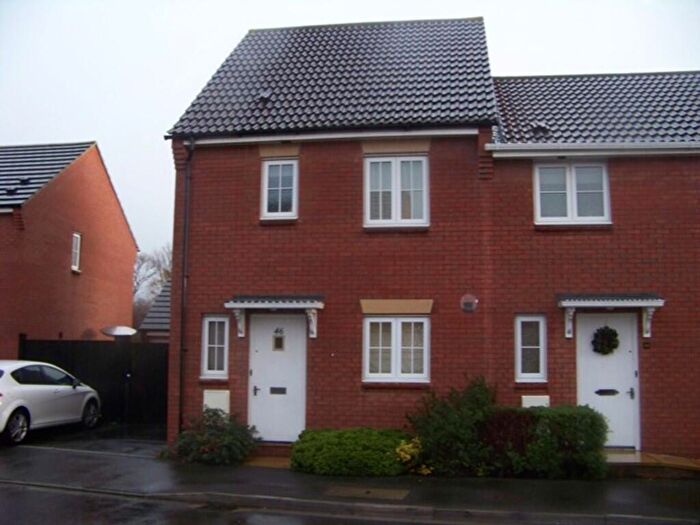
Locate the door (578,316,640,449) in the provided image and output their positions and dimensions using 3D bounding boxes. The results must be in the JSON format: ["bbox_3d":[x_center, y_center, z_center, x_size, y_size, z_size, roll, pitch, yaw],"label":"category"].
[{"bbox_3d":[3.824,1.757,10.770,0.960,2.054,0.090,-1,-7,9],"label":"door"}]

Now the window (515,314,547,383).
[{"bbox_3d":[2.724,1.312,10.962,0.483,0.998,0.110,-1,-7,9],"label":"window"}]

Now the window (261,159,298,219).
[{"bbox_3d":[-1.150,-1.188,11.914,0.619,0.996,0.110,-1,-7,9],"label":"window"}]

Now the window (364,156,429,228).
[{"bbox_3d":[0.742,-1.120,11.597,1.050,1.141,0.110,-1,-7,9],"label":"window"}]

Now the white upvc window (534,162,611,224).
[{"bbox_3d":[3.408,-1.048,11.164,1.165,0.975,0.110,-1,-7,9],"label":"white upvc window"}]

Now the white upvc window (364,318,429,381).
[{"bbox_3d":[0.721,1.358,11.279,1.056,1.003,0.110,-1,-7,9],"label":"white upvc window"}]

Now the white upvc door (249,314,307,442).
[{"bbox_3d":[-1.147,1.833,11.554,0.949,2.035,0.090,-1,-7,9],"label":"white upvc door"}]

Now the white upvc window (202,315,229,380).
[{"bbox_3d":[-2.179,1.384,11.752,0.463,1.004,0.110,-1,-7,9],"label":"white upvc window"}]

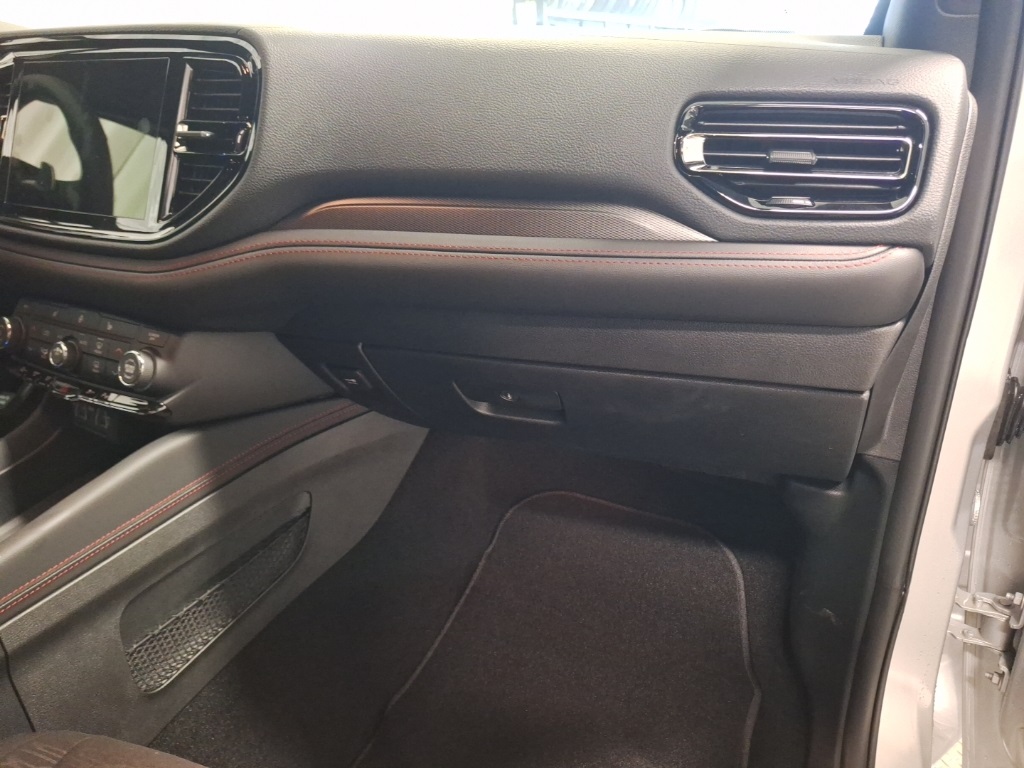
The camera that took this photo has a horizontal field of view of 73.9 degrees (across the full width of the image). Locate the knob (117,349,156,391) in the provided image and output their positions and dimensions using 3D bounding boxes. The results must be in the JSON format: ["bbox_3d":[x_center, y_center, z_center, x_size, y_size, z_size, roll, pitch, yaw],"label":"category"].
[{"bbox_3d":[-0.310,-0.012,0.562,0.034,0.034,0.014,12,0,26],"label":"knob"}]

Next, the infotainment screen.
[{"bbox_3d":[-0.386,-0.223,0.618,0.212,0.135,0.014,12,4,26],"label":"infotainment screen"}]

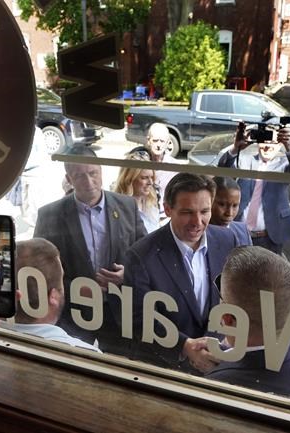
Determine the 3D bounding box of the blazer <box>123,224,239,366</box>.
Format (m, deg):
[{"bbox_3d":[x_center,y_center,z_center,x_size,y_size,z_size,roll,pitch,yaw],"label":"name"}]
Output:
[{"bbox_3d":[0.160,0.417,1.909,0.550,0.770,0.380,-11,22,-28],"label":"blazer"}]

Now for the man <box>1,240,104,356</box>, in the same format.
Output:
[{"bbox_3d":[-0.340,0.846,1.626,0.550,1.680,0.420,7,21,19],"label":"man"}]

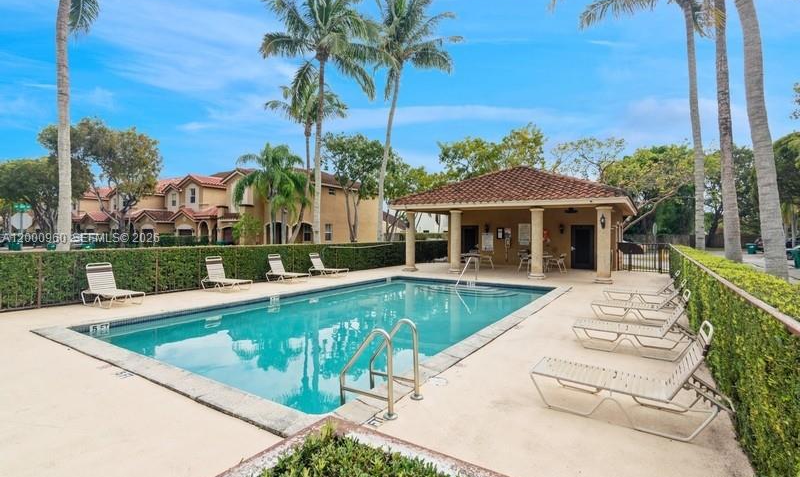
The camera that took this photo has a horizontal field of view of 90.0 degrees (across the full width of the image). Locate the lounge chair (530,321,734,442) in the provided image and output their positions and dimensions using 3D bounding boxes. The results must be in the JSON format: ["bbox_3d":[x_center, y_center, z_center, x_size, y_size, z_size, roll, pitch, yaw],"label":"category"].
[{"bbox_3d":[2.106,1.173,3.760,1.570,0.935,0.626,1,1,32],"label":"lounge chair"}]

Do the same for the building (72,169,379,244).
[{"bbox_3d":[-20.460,-2.855,41.396,35.000,7.400,13.000,1,1,32],"label":"building"}]

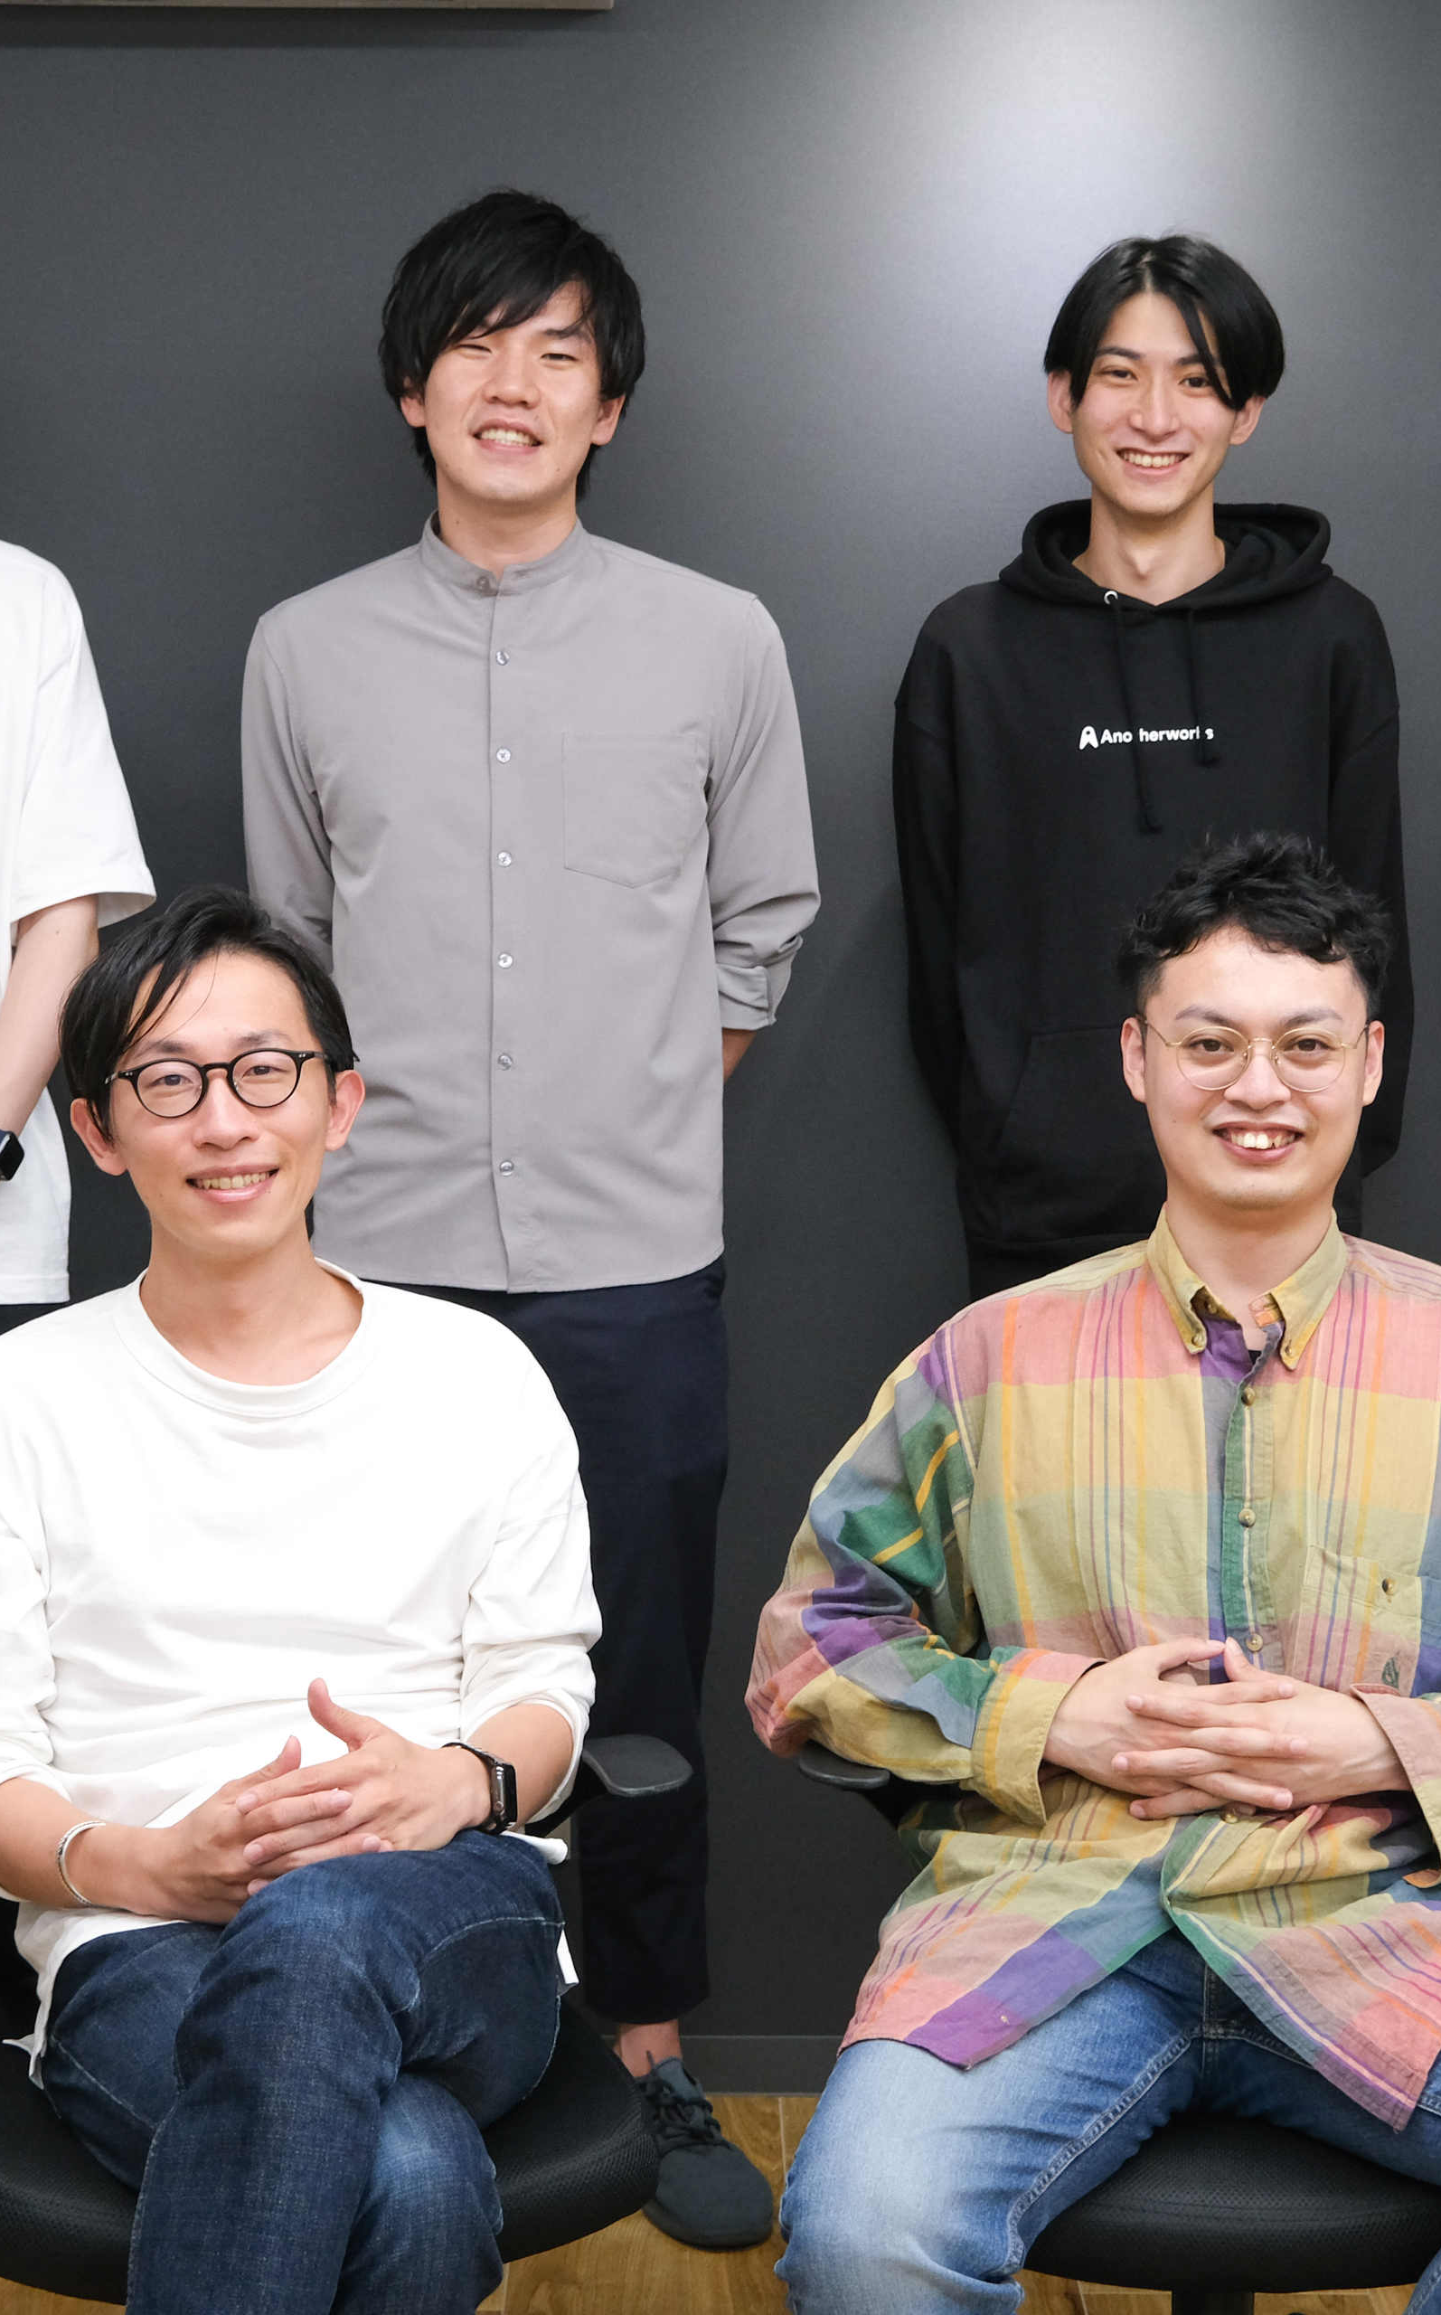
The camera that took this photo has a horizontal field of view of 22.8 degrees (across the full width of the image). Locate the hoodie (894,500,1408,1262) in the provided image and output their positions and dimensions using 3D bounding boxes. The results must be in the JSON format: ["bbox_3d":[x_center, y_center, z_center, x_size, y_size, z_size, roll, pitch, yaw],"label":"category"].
[{"bbox_3d":[0.380,-0.239,3.131,0.460,0.665,0.330,1,6,5],"label":"hoodie"}]

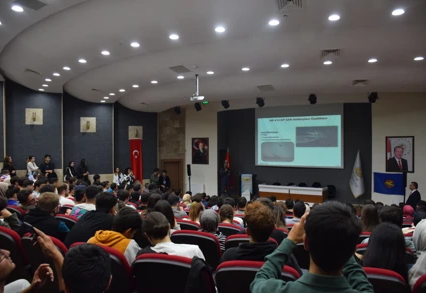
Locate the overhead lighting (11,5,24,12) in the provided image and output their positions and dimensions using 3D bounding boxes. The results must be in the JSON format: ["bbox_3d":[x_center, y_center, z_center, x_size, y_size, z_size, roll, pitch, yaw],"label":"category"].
[{"bbox_3d":[-3.939,-2.774,6.650,0.200,0.080,0.200,0,0,0],"label":"overhead lighting"}]

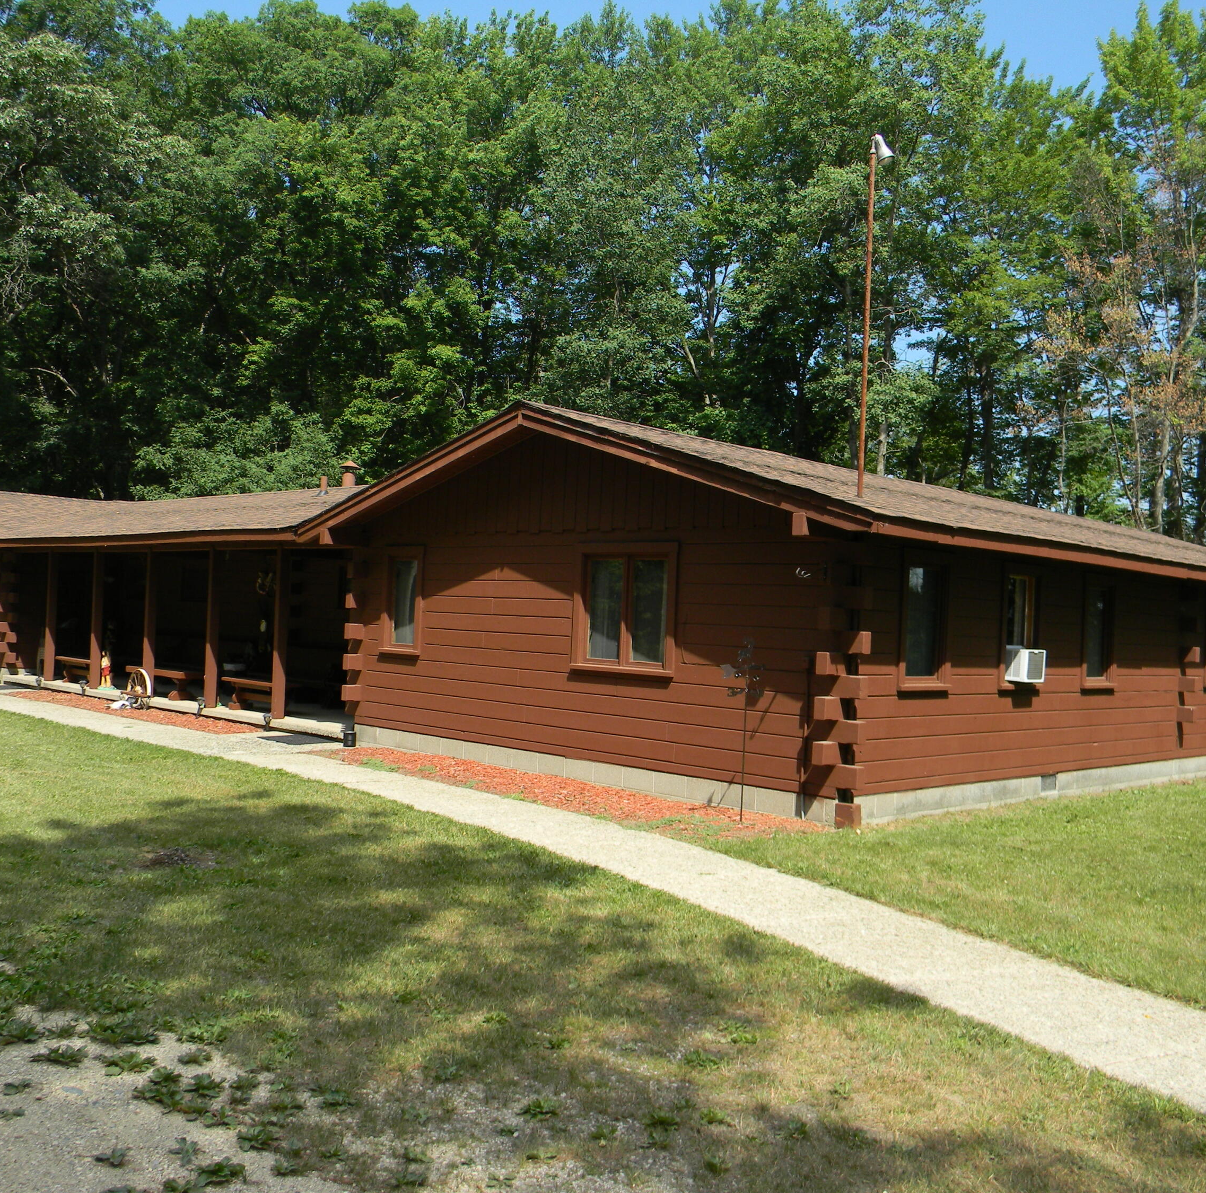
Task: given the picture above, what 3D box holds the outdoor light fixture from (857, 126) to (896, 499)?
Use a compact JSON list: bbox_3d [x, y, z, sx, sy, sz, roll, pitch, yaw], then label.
[{"bbox_3d":[2.291,-2.342,10.734,0.210,3.050,0.140,2,-1,22],"label":"outdoor light fixture"}]

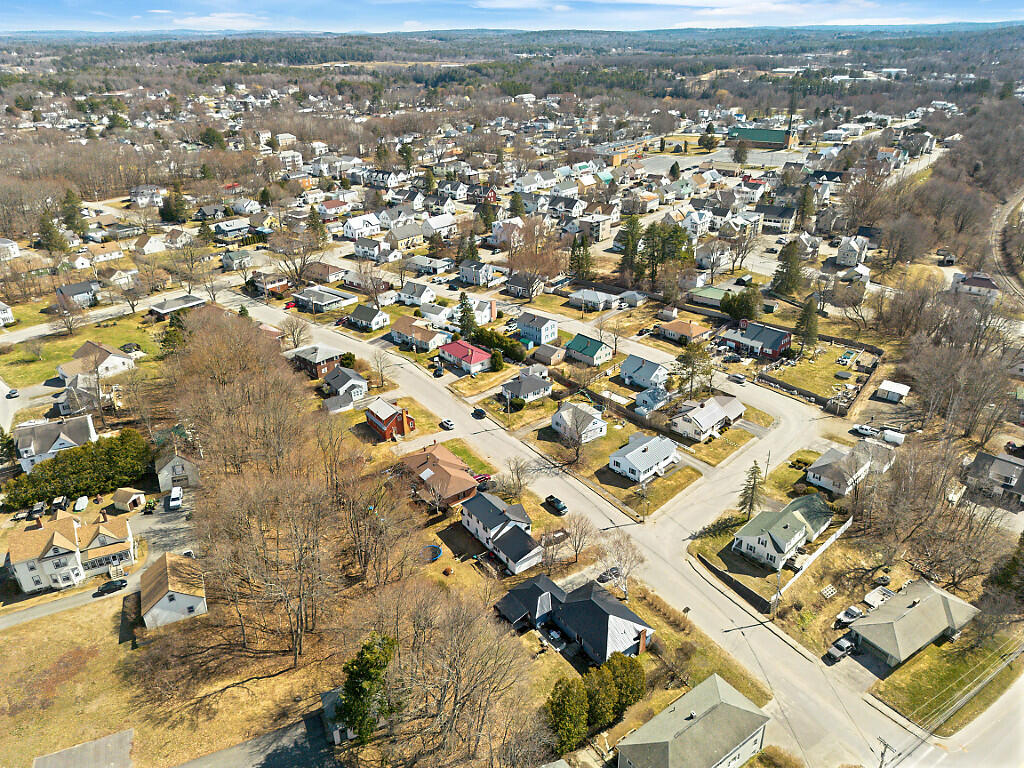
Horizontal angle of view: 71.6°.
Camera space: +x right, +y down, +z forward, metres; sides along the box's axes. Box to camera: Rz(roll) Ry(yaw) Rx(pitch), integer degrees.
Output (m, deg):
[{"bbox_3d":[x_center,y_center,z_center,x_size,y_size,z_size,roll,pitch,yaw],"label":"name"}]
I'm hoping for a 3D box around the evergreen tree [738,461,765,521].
[{"bbox_3d":[47.390,21.080,139.850,4.800,13.600,4.800,0,26,0],"label":"evergreen tree"}]

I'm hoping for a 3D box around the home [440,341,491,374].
[{"bbox_3d":[-14.030,-8.780,210.130,8.200,4.400,16.000,-23,34,-38],"label":"home"}]

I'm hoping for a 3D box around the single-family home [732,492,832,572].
[{"bbox_3d":[52.840,26.120,136.900,11.000,7.200,22.300,23,34,38],"label":"single-family home"}]

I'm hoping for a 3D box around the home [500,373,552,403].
[{"bbox_3d":[4.260,0.620,191.400,11.220,4.630,8.210,-19,32,-32],"label":"home"}]

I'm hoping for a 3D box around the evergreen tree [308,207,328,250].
[{"bbox_3d":[-87.430,-69.580,316.760,7.980,19.530,7.980,0,26,0],"label":"evergreen tree"}]

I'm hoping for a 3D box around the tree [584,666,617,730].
[{"bbox_3d":[12.360,43.380,98.140,4.700,10.910,4.700,0,26,0],"label":"tree"}]

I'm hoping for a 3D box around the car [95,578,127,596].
[{"bbox_3d":[-65.800,33.330,116.110,4.650,1.500,1.830,-12,29,-22],"label":"car"}]

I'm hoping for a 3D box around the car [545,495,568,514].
[{"bbox_3d":[9.170,24.650,145.850,1.980,1.850,5.500,-17,31,-31],"label":"car"}]

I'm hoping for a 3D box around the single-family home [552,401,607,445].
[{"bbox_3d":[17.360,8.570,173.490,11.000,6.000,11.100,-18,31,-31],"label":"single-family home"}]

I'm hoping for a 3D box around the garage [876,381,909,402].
[{"bbox_3d":[102.190,2.200,189.890,6.700,2.800,6.300,21,33,35],"label":"garage"}]

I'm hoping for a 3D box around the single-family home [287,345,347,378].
[{"bbox_3d":[-58.920,-8.020,217.240,12.320,7.470,10.300,21,34,37],"label":"single-family home"}]

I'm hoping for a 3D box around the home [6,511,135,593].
[{"bbox_3d":[-82.900,30.630,135.320,18.890,11.310,9.090,-10,28,-18],"label":"home"}]

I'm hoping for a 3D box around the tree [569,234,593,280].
[{"bbox_3d":[26.750,-48.590,274.580,8.950,18.650,8.950,0,26,0],"label":"tree"}]

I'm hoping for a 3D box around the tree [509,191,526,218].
[{"bbox_3d":[2.940,-97.670,386.580,9.480,15.120,9.480,0,26,0],"label":"tree"}]

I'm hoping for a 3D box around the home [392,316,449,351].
[{"bbox_3d":[-29.060,-16.010,224.020,17.460,5.650,9.190,22,34,37],"label":"home"}]

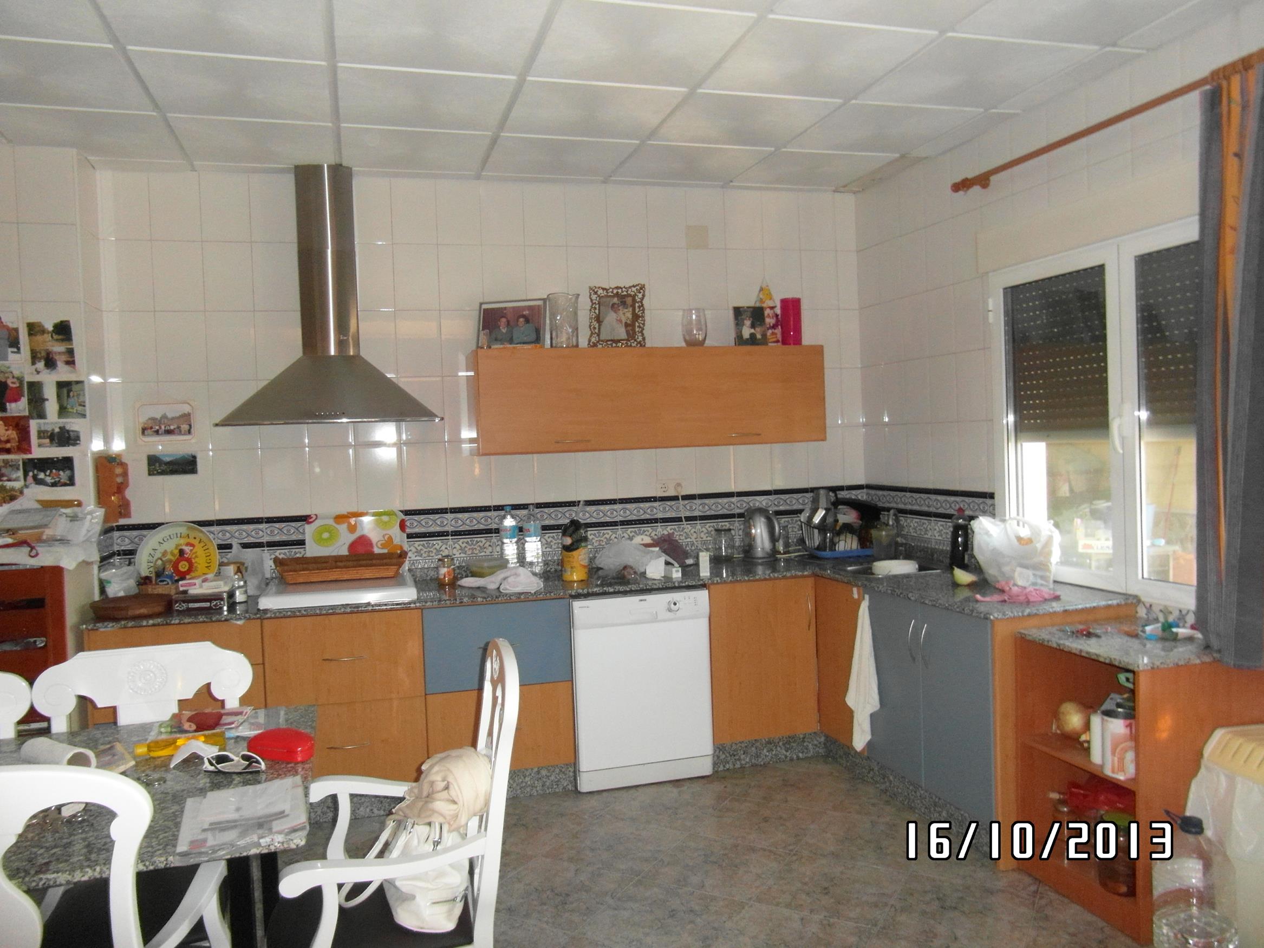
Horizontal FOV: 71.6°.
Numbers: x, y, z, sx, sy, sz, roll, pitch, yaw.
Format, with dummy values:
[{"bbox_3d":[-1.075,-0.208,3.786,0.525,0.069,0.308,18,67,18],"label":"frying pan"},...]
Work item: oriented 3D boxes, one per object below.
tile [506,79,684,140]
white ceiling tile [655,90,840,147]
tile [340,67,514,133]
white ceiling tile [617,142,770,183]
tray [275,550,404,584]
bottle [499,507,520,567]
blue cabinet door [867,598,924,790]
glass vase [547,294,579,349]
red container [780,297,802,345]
[{"bbox_3d":[-0.160,-1.355,3.280,0.595,0.018,0.595,-3,4,-16],"label":"tile"},{"bbox_3d":[0.416,-1.363,3.372,0.597,0.015,0.590,-3,3,-15],"label":"white ceiling tile"},{"bbox_3d":[-0.752,-1.344,3.156,0.600,0.020,0.590,-3,3,-16],"label":"tile"},{"bbox_3d":[0.265,-1.388,3.932,0.597,0.015,0.575,-3,3,-15],"label":"white ceiling tile"},{"bbox_3d":[-1.248,0.404,3.787,0.540,0.090,0.270,-3,3,-13],"label":"tray"},{"bbox_3d":[-0.567,0.306,4.050,0.083,0.310,0.083,-3,4,-13],"label":"bottle"},{"bbox_3d":[1.046,0.833,3.460,0.020,0.706,0.355,-3,4,-22],"label":"blue cabinet door"},{"bbox_3d":[-0.302,-0.677,3.941,0.140,0.250,0.125,-3,3,-13],"label":"glass vase"},{"bbox_3d":[0.763,-0.718,4.192,0.106,0.230,0.106,-3,3,-13],"label":"red container"}]

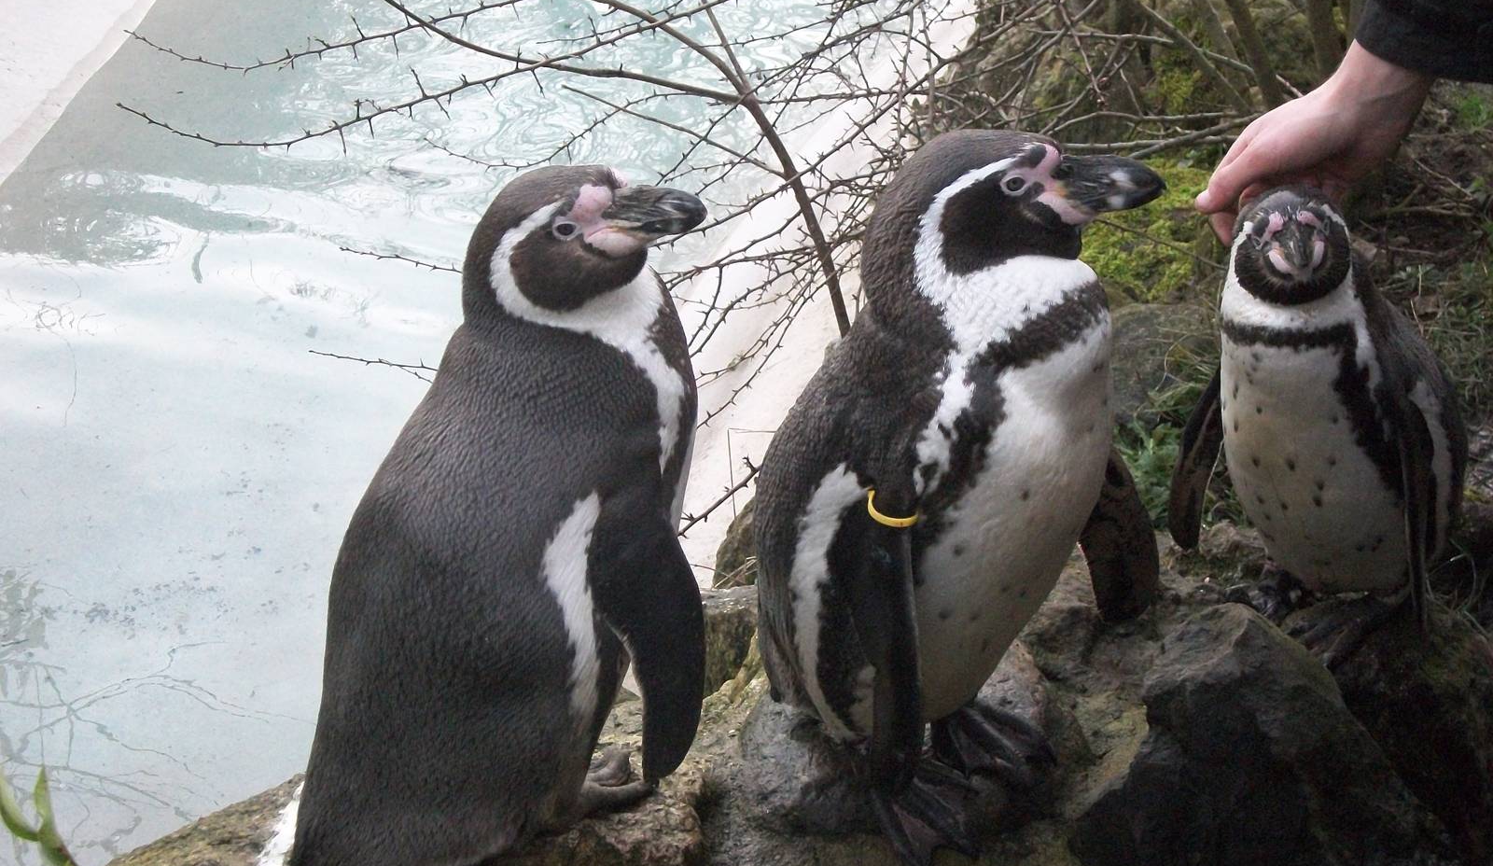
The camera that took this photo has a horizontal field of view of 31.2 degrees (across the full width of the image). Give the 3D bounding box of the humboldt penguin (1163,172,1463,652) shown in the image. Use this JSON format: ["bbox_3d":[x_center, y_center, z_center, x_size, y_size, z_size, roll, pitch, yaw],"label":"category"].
[{"bbox_3d":[0.465,-0.011,2.150,0.230,0.380,0.225,11,23,26],"label":"humboldt penguin"}]

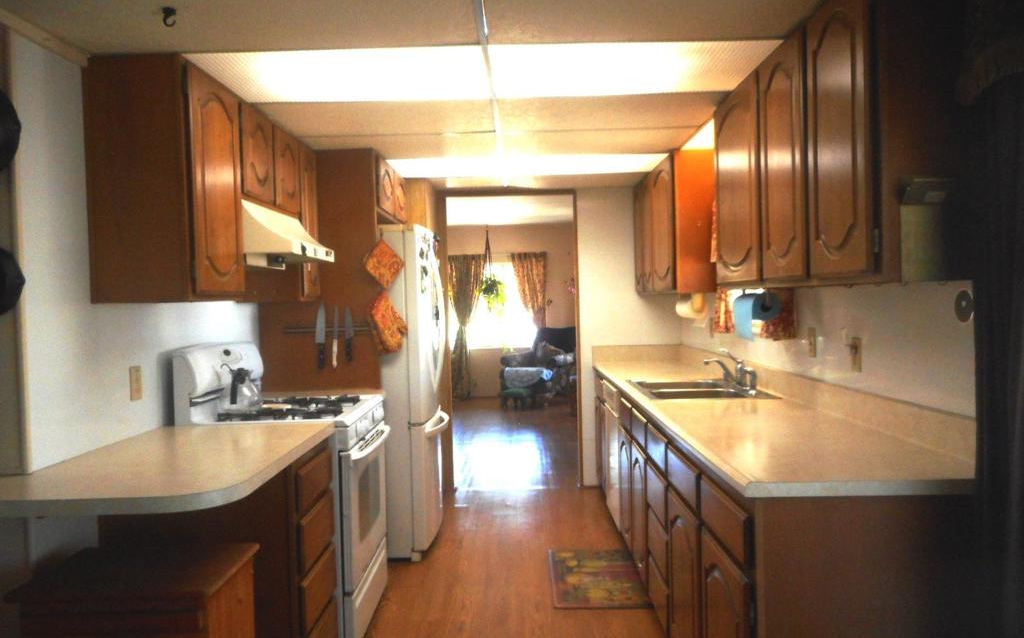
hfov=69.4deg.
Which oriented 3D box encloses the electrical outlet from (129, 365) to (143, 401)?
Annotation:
[{"bbox_3d":[-1.333,0.227,2.631,0.008,0.120,0.080,-1,1,0],"label":"electrical outlet"}]

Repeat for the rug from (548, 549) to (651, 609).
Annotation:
[{"bbox_3d":[0.440,1.257,3.646,0.478,0.010,0.765,-1,1,0],"label":"rug"}]

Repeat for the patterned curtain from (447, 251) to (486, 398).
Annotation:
[{"bbox_3d":[-0.631,0.097,10.412,0.590,2.040,0.130,-1,1,0],"label":"patterned curtain"}]

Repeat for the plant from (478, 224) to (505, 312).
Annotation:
[{"bbox_3d":[-0.276,-0.695,10.118,0.360,1.200,0.360,-1,1,0],"label":"plant"}]

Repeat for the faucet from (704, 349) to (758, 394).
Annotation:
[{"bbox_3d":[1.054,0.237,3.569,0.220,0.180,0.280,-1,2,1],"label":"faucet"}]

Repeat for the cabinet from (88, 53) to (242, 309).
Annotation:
[{"bbox_3d":[-1.185,-0.452,2.598,0.330,0.780,0.493,-1,1,0],"label":"cabinet"}]

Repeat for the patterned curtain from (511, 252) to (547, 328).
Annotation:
[{"bbox_3d":[0.258,0.051,10.413,0.490,2.010,0.120,-1,1,0],"label":"patterned curtain"}]

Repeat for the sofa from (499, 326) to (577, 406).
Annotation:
[{"bbox_3d":[0.483,0.593,9.567,1.000,1.000,0.950,0,2,43],"label":"sofa"}]

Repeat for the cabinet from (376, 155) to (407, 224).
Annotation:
[{"bbox_3d":[-1.000,-0.738,4.398,0.600,0.300,1.020,-1,1,0],"label":"cabinet"}]

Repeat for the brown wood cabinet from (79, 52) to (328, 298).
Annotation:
[{"bbox_3d":[-1.167,-0.458,3.079,0.325,0.773,1.505,-1,2,0],"label":"brown wood cabinet"}]

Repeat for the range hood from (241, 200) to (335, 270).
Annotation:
[{"bbox_3d":[-1.074,-0.343,3.154,0.482,0.235,0.755,-1,2,1],"label":"range hood"}]

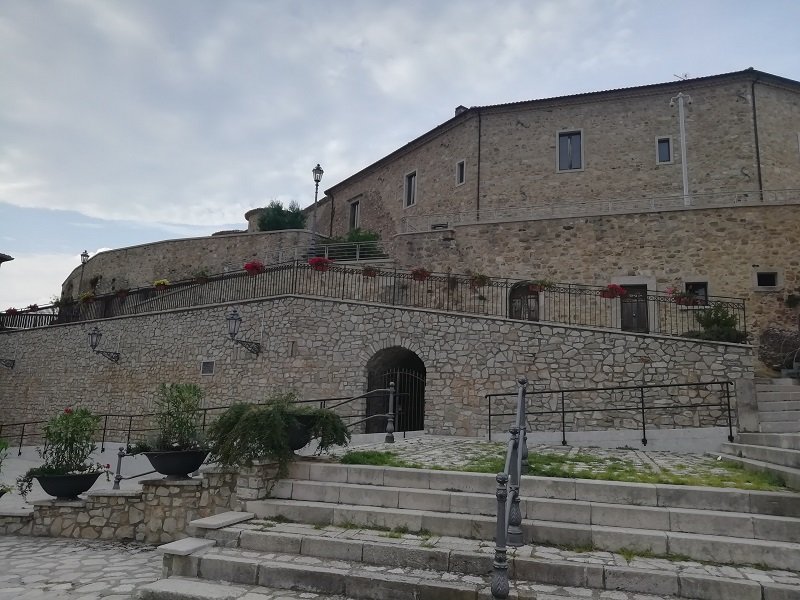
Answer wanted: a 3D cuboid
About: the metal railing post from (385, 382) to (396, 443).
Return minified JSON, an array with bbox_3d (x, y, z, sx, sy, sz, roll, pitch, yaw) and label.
[{"bbox_3d":[-0.154,1.950,10.441,0.150,1.015,0.150,2,-10,0],"label":"metal railing post"}]

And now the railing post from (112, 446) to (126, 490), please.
[{"bbox_3d":[-5.203,3.221,11.107,0.180,0.980,0.180,2,-11,0],"label":"railing post"}]

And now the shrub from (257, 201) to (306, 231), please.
[{"bbox_3d":[-5.029,-3.501,25.500,2.100,1.450,1.800,2,-11,0],"label":"shrub"}]

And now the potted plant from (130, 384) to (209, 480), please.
[{"bbox_3d":[-2.884,1.665,7.550,0.970,1.170,0.880,2,-11,0],"label":"potted plant"}]

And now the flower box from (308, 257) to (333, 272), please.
[{"bbox_3d":[-1.803,-0.820,13.800,0.560,0.380,0.420,-2,-12,22],"label":"flower box"}]

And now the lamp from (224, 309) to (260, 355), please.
[{"bbox_3d":[-3.776,0.760,14.500,0.380,1.080,0.950,-6,-13,34],"label":"lamp"}]

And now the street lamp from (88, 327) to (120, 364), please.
[{"bbox_3d":[-8.444,1.302,17.200,0.380,1.080,0.930,-6,-13,34],"label":"street lamp"}]

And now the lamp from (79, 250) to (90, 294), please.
[{"bbox_3d":[-14.432,-0.594,27.166,0.400,3.500,0.400,2,-11,0],"label":"lamp"}]

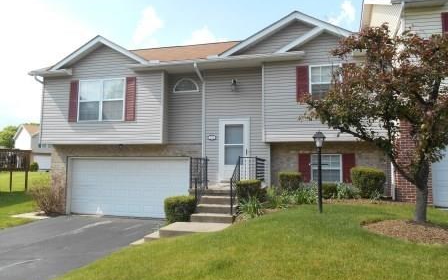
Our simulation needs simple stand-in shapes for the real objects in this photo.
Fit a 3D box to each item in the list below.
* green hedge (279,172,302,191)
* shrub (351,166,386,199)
[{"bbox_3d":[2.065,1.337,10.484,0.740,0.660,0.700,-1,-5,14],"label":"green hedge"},{"bbox_3d":[4.183,1.244,9.845,0.840,0.920,0.850,-1,-5,14],"label":"shrub"}]

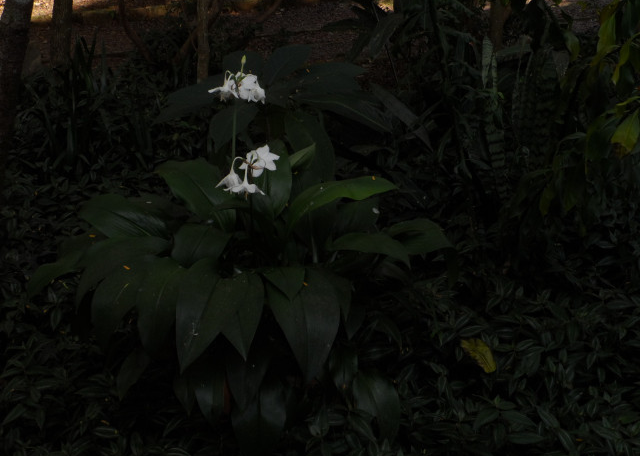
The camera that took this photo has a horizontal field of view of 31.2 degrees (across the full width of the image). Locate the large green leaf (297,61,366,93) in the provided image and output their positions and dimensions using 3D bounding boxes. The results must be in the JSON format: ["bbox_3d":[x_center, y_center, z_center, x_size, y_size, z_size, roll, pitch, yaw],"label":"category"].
[{"bbox_3d":[0.028,-0.418,3.200,0.175,0.060,0.126,-6,21,-16],"label":"large green leaf"}]

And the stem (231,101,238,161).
[{"bbox_3d":[-0.184,-0.210,2.470,0.012,0.135,0.012,0,18,0],"label":"stem"}]

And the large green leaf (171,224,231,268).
[{"bbox_3d":[-0.270,0.041,2.620,0.120,0.076,0.102,6,21,16],"label":"large green leaf"}]

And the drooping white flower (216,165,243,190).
[{"bbox_3d":[-0.209,-0.117,2.650,0.053,0.054,0.053,14,24,34],"label":"drooping white flower"}]

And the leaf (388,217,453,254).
[{"bbox_3d":[0.230,0.019,2.720,0.175,0.055,0.113,3,20,8],"label":"leaf"}]

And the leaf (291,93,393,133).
[{"bbox_3d":[0.063,-0.315,3.120,0.271,0.080,0.135,2,20,5],"label":"leaf"}]

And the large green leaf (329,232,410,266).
[{"bbox_3d":[0.106,0.045,2.440,0.170,0.055,0.075,4,18,11],"label":"large green leaf"}]

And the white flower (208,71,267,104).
[{"bbox_3d":[-0.175,-0.301,2.450,0.122,0.065,0.090,0,18,0],"label":"white flower"}]

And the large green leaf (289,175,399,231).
[{"bbox_3d":[0.047,-0.053,2.450,0.225,0.100,0.090,2,18,5],"label":"large green leaf"}]

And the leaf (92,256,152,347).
[{"bbox_3d":[-0.409,0.149,2.360,0.100,0.155,0.130,13,22,35],"label":"leaf"}]

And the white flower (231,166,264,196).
[{"bbox_3d":[-0.153,-0.098,2.390,0.078,0.065,0.070,0,18,0],"label":"white flower"}]

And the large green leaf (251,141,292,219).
[{"bbox_3d":[-0.104,-0.105,2.490,0.090,0.165,0.060,0,18,0],"label":"large green leaf"}]

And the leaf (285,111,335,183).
[{"bbox_3d":[-0.024,-0.179,2.620,0.110,0.175,0.060,0,18,0],"label":"leaf"}]

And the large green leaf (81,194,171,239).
[{"bbox_3d":[-0.462,-0.028,2.720,0.193,0.069,0.116,3,20,8],"label":"large green leaf"}]

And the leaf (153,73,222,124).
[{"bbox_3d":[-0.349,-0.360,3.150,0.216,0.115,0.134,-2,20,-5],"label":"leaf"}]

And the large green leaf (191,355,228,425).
[{"bbox_3d":[-0.254,0.374,2.640,0.079,0.153,0.060,2,20,5],"label":"large green leaf"}]

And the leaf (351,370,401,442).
[{"bbox_3d":[0.128,0.405,2.620,0.097,0.139,0.080,-5,21,-13],"label":"leaf"}]

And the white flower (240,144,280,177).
[{"bbox_3d":[-0.138,-0.157,2.660,0.088,0.066,0.070,-6,21,-16],"label":"white flower"}]

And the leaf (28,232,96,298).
[{"bbox_3d":[-0.548,0.080,2.470,0.155,0.100,0.100,-2,18,-5],"label":"leaf"}]

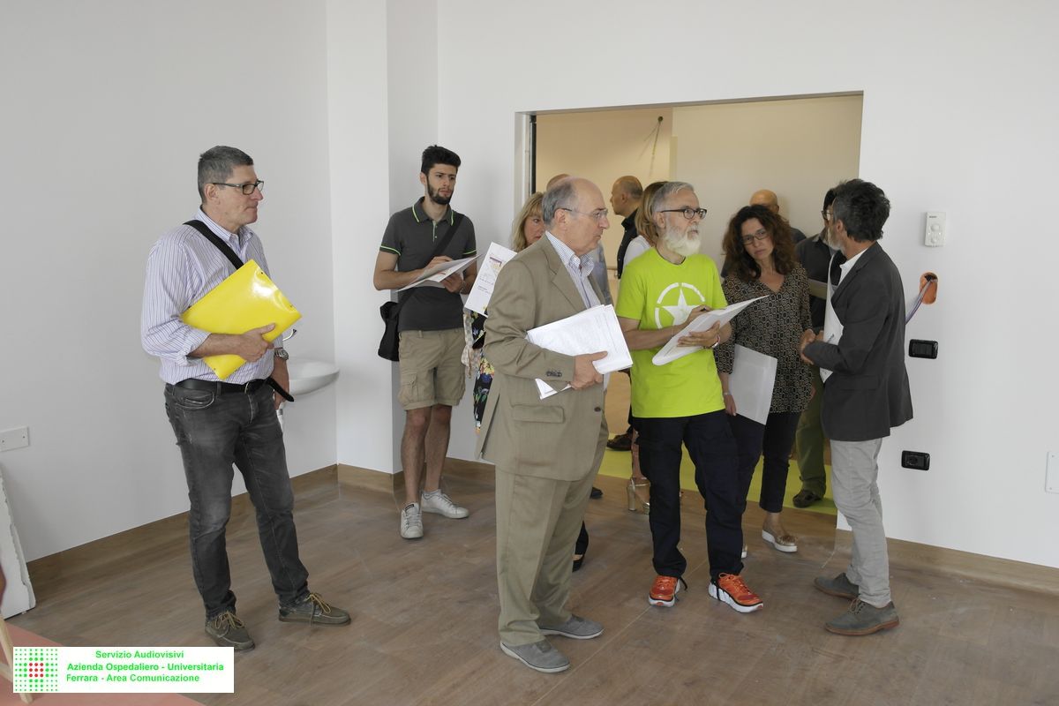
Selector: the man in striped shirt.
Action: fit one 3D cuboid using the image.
[{"bbox_3d":[-1.054,0.160,3.267,0.570,1.804,0.570,5,10,28],"label":"man in striped shirt"}]

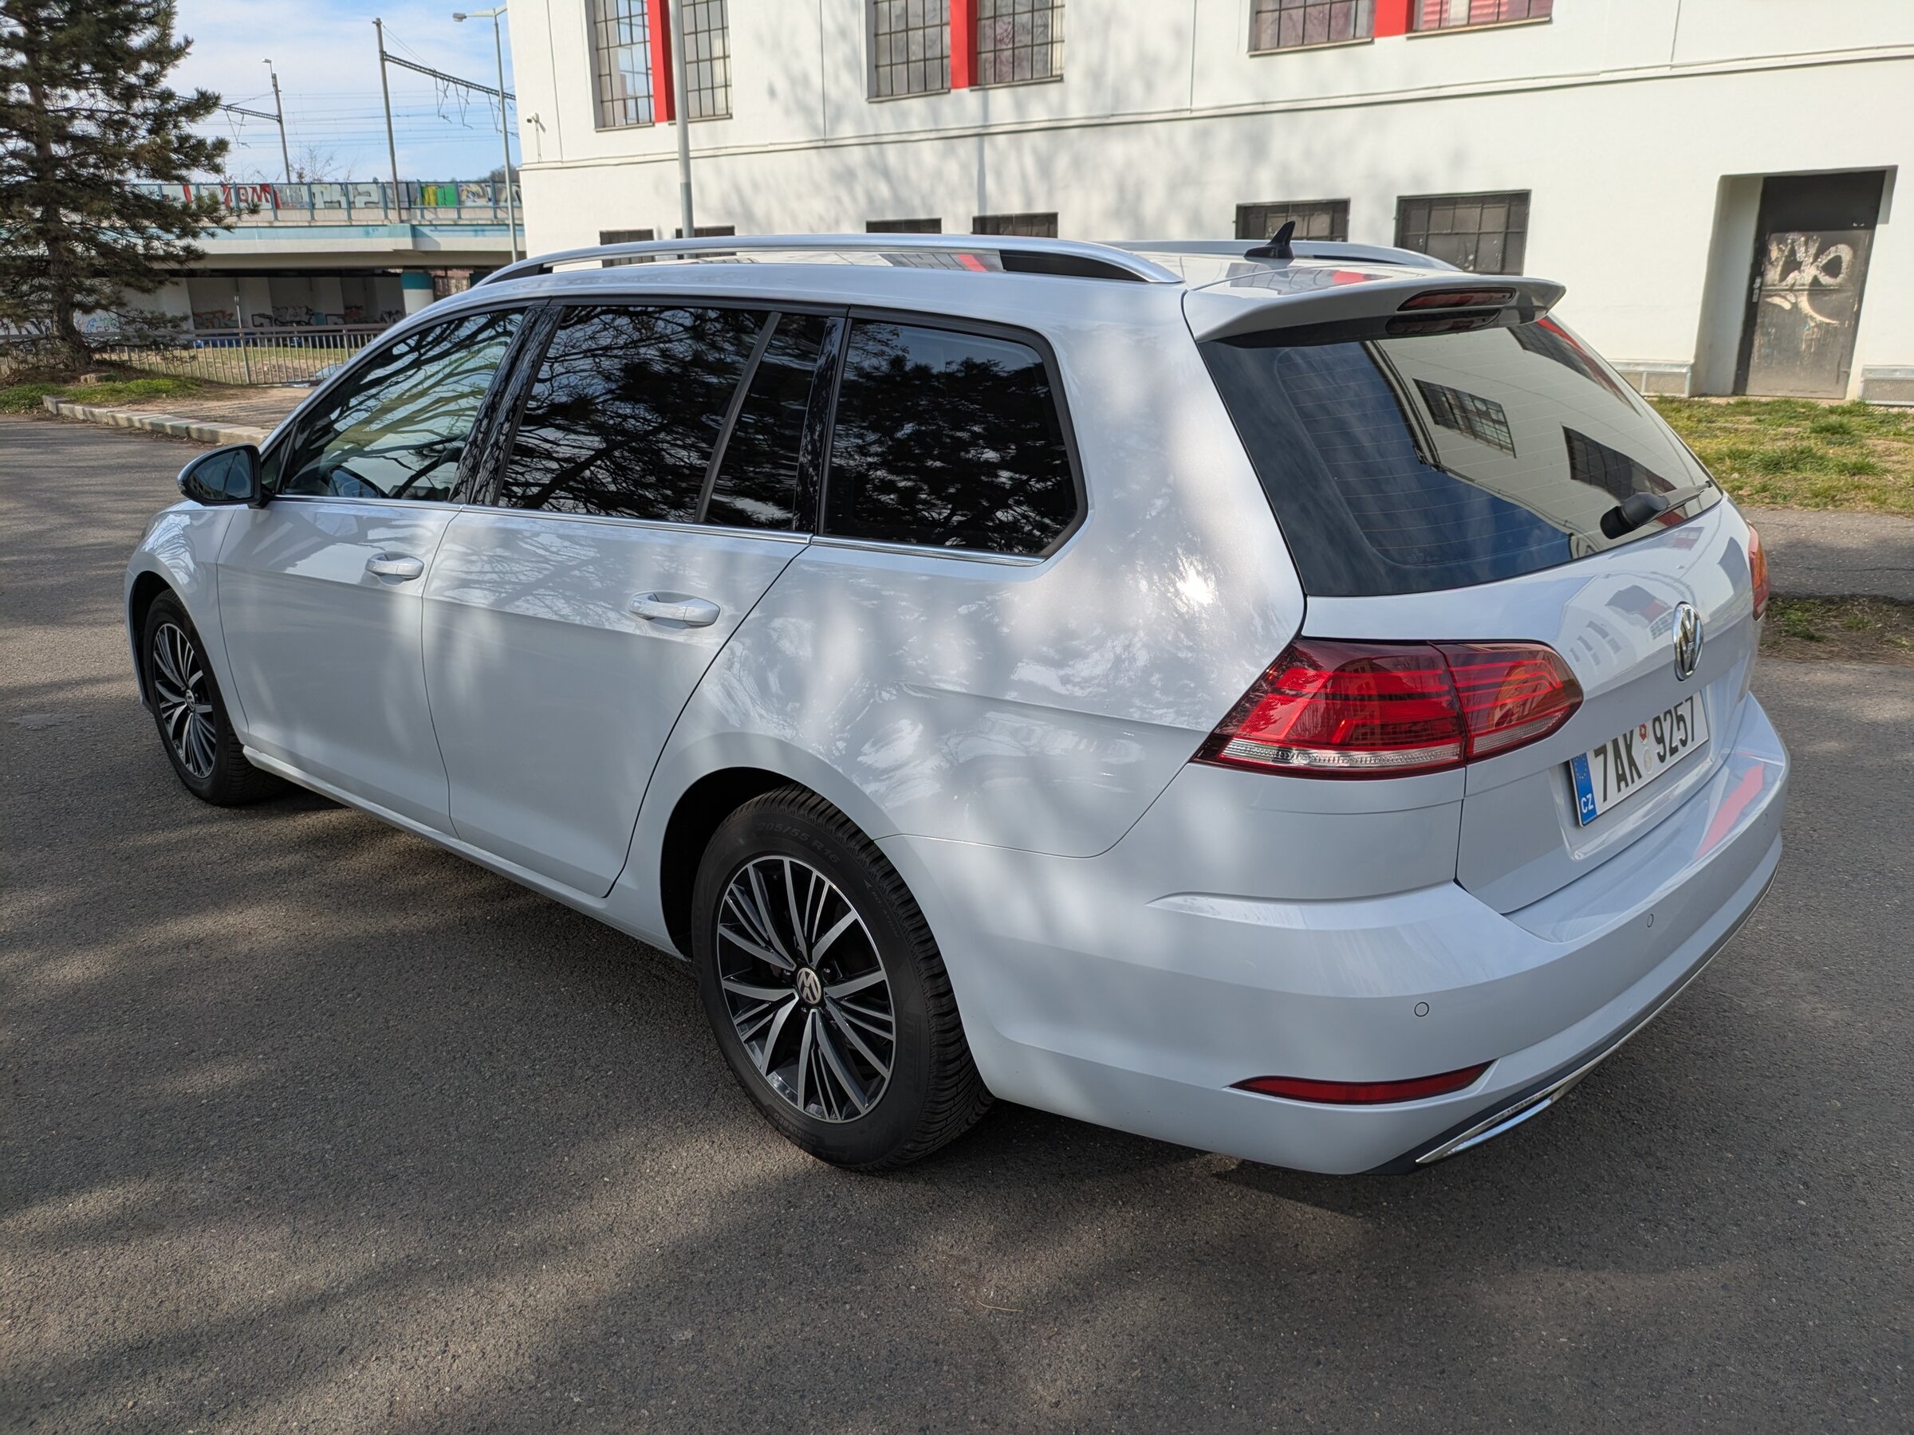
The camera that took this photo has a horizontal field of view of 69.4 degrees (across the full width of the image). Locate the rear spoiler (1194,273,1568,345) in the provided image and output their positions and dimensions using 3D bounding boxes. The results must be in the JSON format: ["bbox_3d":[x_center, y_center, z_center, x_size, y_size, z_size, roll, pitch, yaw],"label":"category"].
[{"bbox_3d":[0.684,-0.648,2.142,0.235,0.103,1.150,14,23,41],"label":"rear spoiler"}]

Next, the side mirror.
[{"bbox_3d":[-1.740,-0.573,3.263,0.130,0.155,0.215,14,23,41],"label":"side mirror"}]

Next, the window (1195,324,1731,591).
[{"bbox_3d":[0.822,-0.424,2.077,1.400,0.092,0.456,-18,69,-44],"label":"window"}]

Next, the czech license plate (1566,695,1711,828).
[{"bbox_3d":[1.026,0.038,2.060,0.520,0.110,0.012,-17,7,-44],"label":"czech license plate"}]

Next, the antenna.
[{"bbox_3d":[0.523,-0.794,2.309,0.092,0.063,0.032,15,22,42],"label":"antenna"}]

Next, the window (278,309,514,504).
[{"bbox_3d":[-1.268,-0.676,3.074,0.977,0.468,0.060,16,0,44],"label":"window"}]

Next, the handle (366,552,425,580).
[{"bbox_3d":[-1.150,-0.304,2.828,0.220,0.040,0.048,9,19,43],"label":"handle"}]

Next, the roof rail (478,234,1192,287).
[{"bbox_3d":[-0.380,-0.779,2.377,1.850,0.093,0.060,14,23,41],"label":"roof rail"}]

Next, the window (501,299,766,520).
[{"bbox_3d":[-0.590,-0.543,2.422,0.660,0.360,0.030,15,1,42],"label":"window"}]

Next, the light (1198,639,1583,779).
[{"bbox_3d":[0.532,-0.040,1.581,0.512,0.146,0.189,-13,20,-32],"label":"light"}]

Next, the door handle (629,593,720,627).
[{"bbox_3d":[-0.449,-0.171,2.189,0.220,0.040,0.048,9,19,43],"label":"door handle"}]

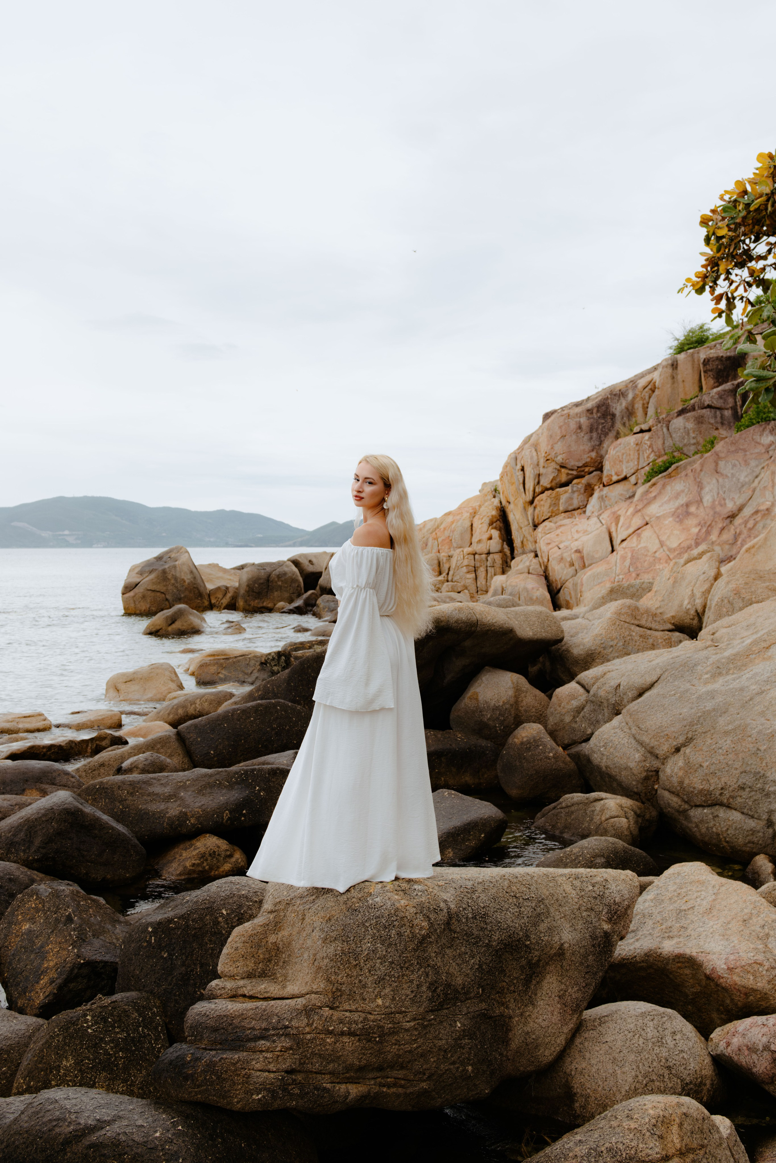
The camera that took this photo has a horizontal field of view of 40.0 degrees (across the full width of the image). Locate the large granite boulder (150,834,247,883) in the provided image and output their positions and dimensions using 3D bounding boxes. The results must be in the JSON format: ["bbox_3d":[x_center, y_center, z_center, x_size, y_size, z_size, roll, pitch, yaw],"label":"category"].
[{"bbox_3d":[-1.330,1.931,7.500,0.680,0.340,0.600,0,2,-10],"label":"large granite boulder"}]

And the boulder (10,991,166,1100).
[{"bbox_3d":[-1.167,1.887,4.200,0.660,0.500,0.660,0,2,-16],"label":"boulder"}]

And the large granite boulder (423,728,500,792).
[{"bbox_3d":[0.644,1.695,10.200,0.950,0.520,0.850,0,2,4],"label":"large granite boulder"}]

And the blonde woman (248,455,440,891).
[{"bbox_3d":[-0.178,0.349,4.360,0.760,1.735,0.580,0,2,10],"label":"blonde woman"}]

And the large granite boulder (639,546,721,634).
[{"bbox_3d":[4.256,0.180,15.500,1.200,1.290,1.100,1,2,15],"label":"large granite boulder"}]

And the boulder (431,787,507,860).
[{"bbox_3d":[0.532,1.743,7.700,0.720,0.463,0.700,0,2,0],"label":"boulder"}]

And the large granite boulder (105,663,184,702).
[{"bbox_3d":[-3.656,1.540,16.000,1.180,0.600,0.950,0,2,-13],"label":"large granite boulder"}]

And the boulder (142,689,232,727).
[{"bbox_3d":[-2.539,1.592,13.600,1.200,0.408,0.850,0,2,0],"label":"boulder"}]

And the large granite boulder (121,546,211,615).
[{"bbox_3d":[-7.275,-0.021,34.900,2.850,2.309,2.400,0,2,0],"label":"large granite boulder"}]

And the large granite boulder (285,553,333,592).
[{"bbox_3d":[-2.963,-0.305,39.500,1.950,1.582,1.800,0,2,0],"label":"large granite boulder"}]

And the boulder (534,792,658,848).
[{"bbox_3d":[1.620,1.811,8.300,0.970,0.390,0.750,0,2,0],"label":"boulder"}]

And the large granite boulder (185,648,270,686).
[{"bbox_3d":[-2.732,1.473,18.100,1.450,0.560,1.250,0,2,-9],"label":"large granite boulder"}]

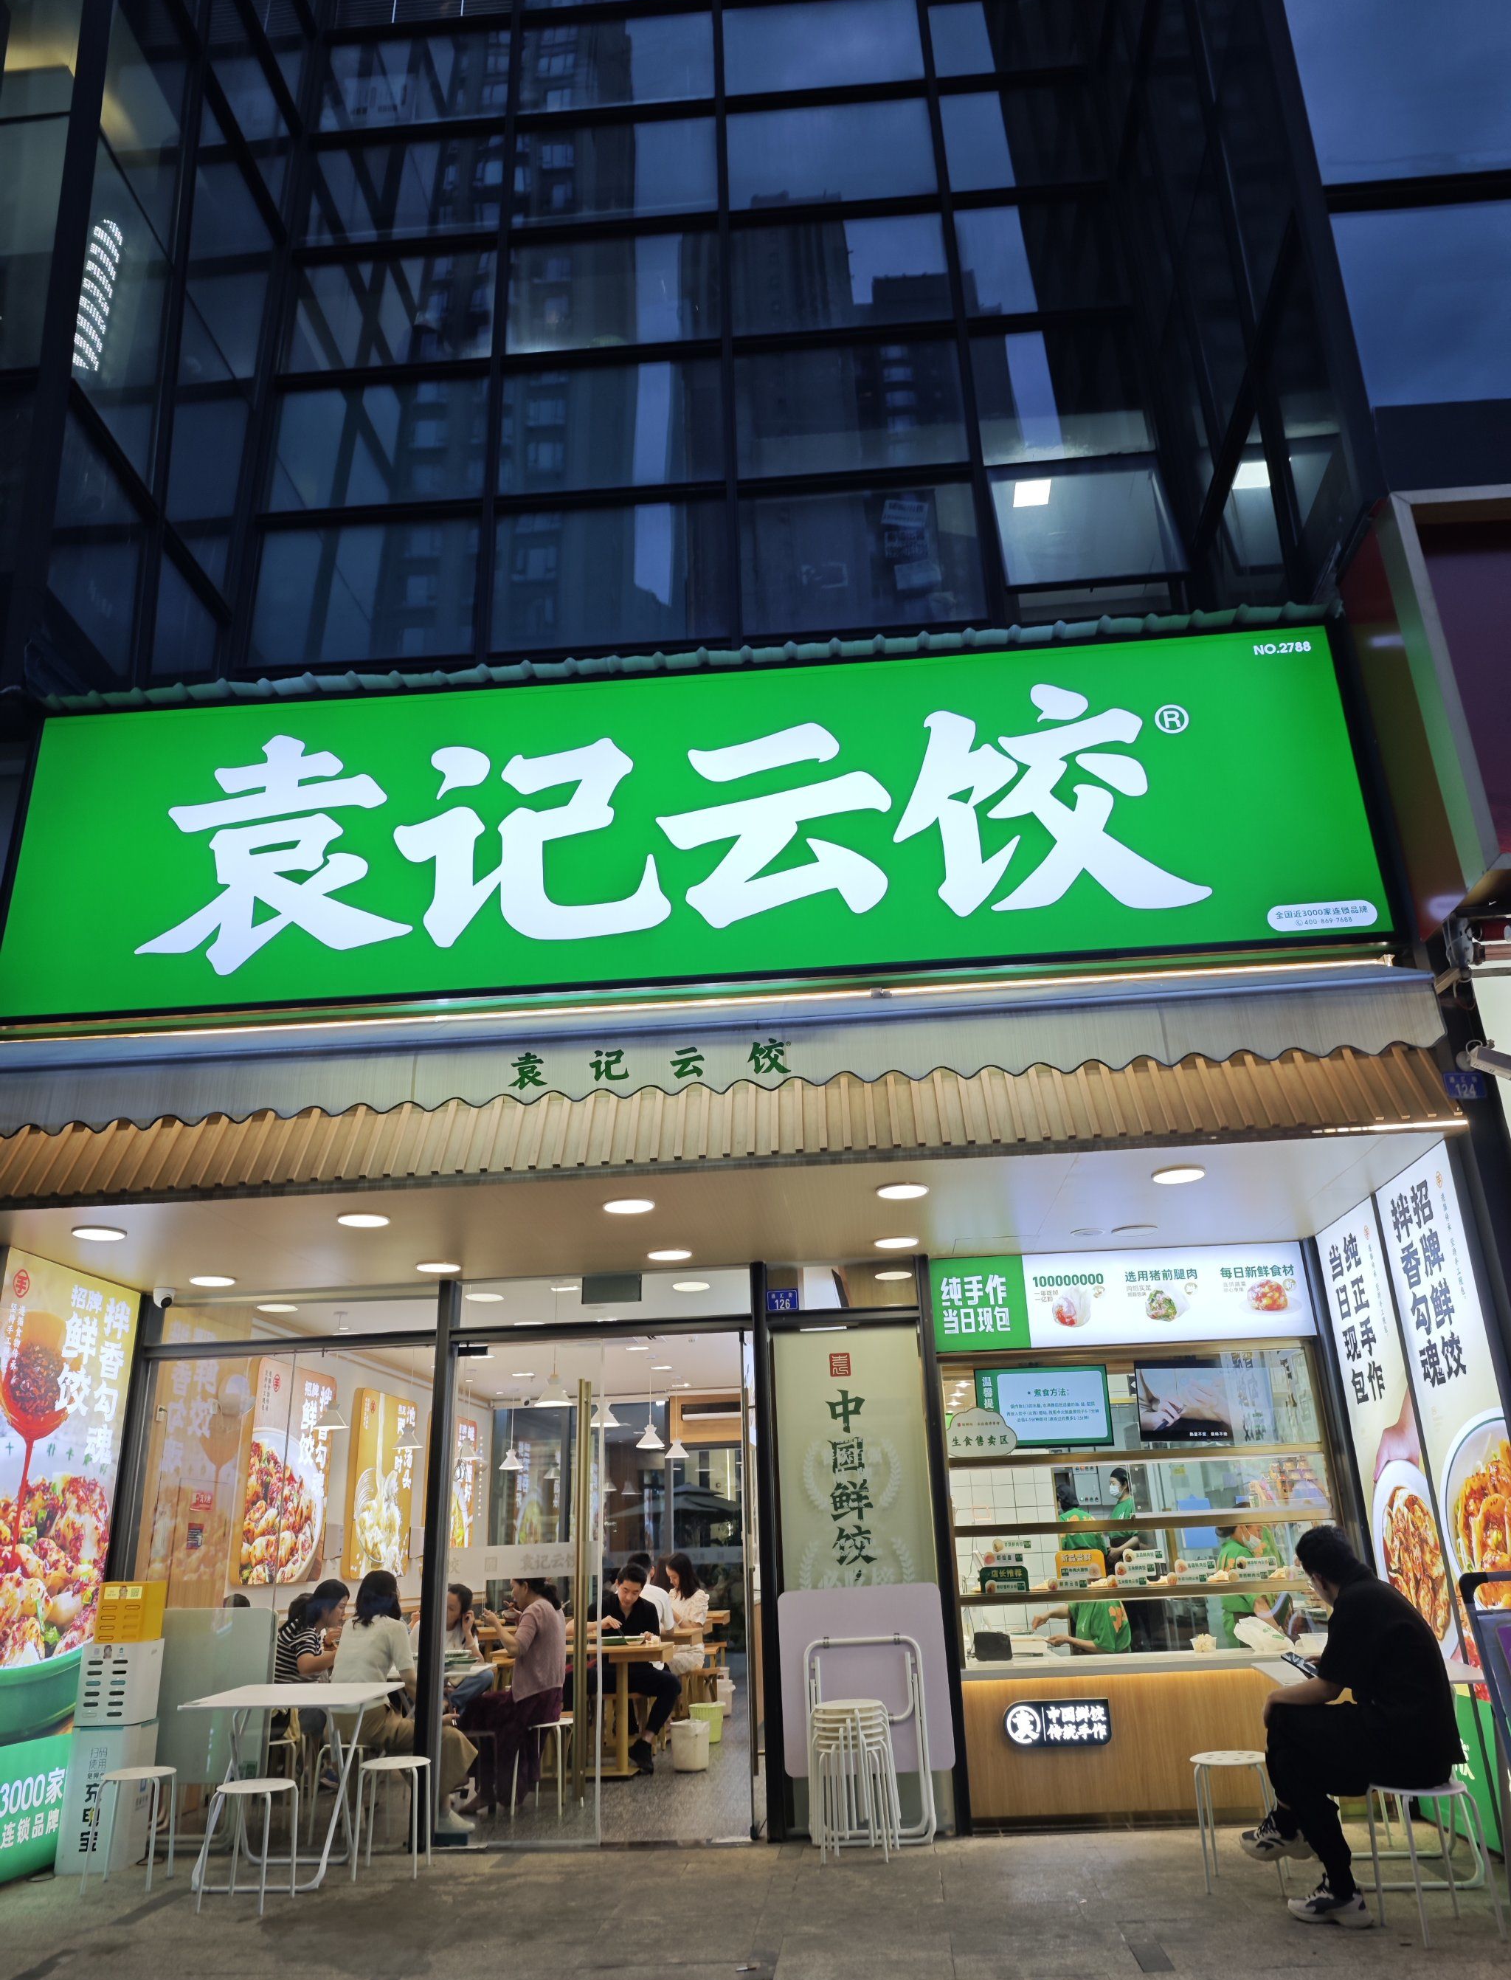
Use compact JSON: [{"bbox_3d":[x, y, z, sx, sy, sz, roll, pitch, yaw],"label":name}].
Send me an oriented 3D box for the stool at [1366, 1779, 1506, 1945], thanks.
[{"bbox_3d":[2.512,3.239,4.985,0.340,0.460,0.340,0,-21,-5],"label":"stool"}]

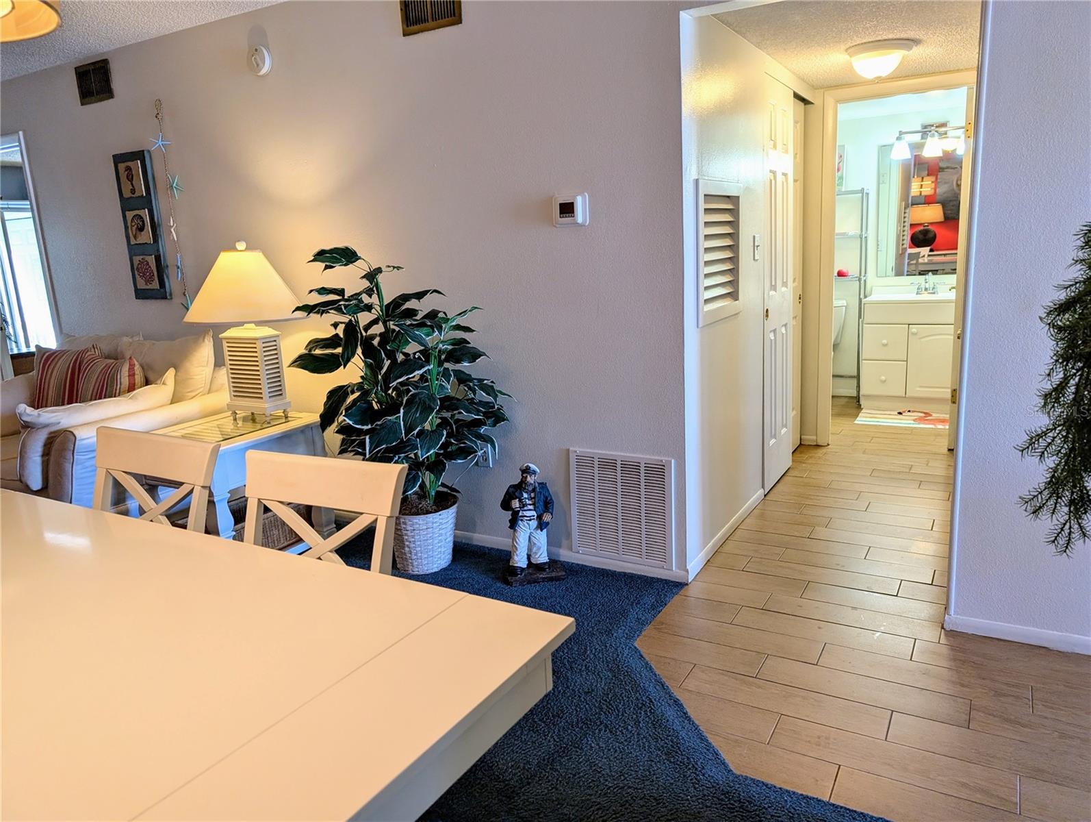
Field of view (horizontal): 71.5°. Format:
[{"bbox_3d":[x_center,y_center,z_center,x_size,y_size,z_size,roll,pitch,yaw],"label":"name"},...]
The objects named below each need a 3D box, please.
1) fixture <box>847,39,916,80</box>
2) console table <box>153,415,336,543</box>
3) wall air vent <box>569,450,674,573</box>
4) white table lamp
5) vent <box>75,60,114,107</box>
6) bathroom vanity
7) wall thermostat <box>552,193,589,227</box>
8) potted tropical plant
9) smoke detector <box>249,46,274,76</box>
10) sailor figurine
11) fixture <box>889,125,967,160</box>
[{"bbox_3d":[1.530,-1.589,3.459,0.302,0.146,0.302,4,14,30],"label":"fixture"},{"bbox_3d":[-1.448,0.358,3.634,0.665,0.589,0.685,4,14,30],"label":"console table"},{"bbox_3d":[0.302,0.400,3.085,0.460,0.462,0.020,4,14,30],"label":"wall air vent"},{"bbox_3d":[-1.422,-0.377,3.630,0.615,0.846,0.494,4,14,30],"label":"white table lamp"},{"bbox_3d":[-2.529,-1.834,4.243,0.324,0.204,0.020,4,14,30],"label":"vent"},{"bbox_3d":[2.845,-0.450,5.718,0.786,0.846,0.464,4,14,30],"label":"bathroom vanity"},{"bbox_3d":[0.089,-0.772,2.915,0.150,0.113,0.034,4,14,30],"label":"wall thermostat"},{"bbox_3d":[-0.633,0.016,3.146,0.887,1.375,0.705,4,14,30],"label":"potted tropical plant"},{"bbox_3d":[-1.337,-1.640,3.554,0.131,0.131,0.042,4,14,30],"label":"smoke detector"},{"bbox_3d":[-0.058,0.448,3.093,0.262,0.494,0.191,-4,12,-6],"label":"sailor figurine"},{"bbox_3d":[2.824,-1.970,5.513,0.564,0.242,0.191,4,14,30],"label":"fixture"}]

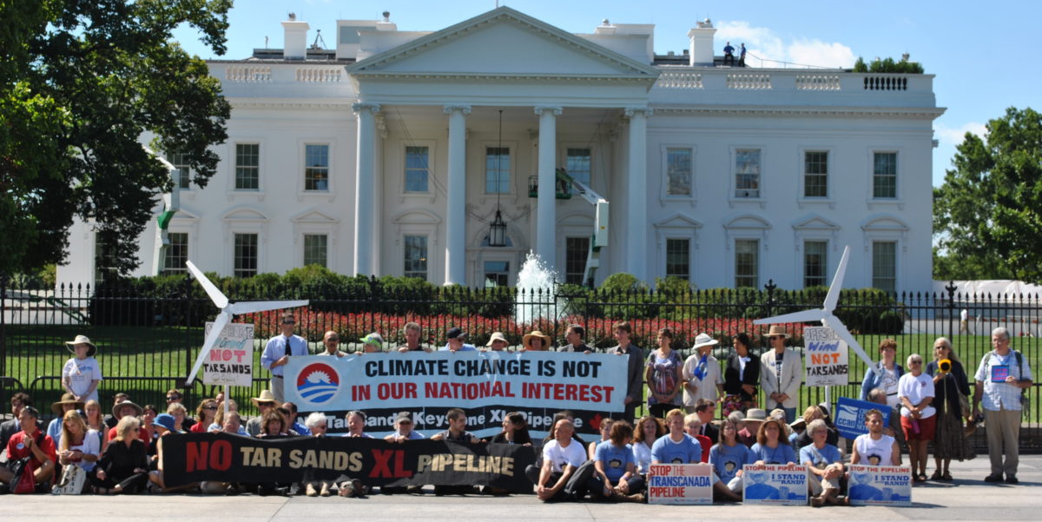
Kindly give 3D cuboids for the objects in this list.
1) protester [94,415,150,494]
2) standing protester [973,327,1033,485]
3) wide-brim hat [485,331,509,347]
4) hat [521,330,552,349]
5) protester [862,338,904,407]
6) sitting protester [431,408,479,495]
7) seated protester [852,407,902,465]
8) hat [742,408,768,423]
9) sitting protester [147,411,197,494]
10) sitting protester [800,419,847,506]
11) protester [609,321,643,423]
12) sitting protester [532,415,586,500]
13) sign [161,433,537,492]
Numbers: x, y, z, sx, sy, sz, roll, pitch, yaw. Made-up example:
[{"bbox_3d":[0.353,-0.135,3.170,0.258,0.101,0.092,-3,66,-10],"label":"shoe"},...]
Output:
[{"bbox_3d":[-4.269,2.057,19.568,0.600,0.803,0.700,1,-3,-10],"label":"protester"},{"bbox_3d":[5.689,1.690,21.528,0.700,1.800,0.420,0,-2,14],"label":"standing protester"},{"bbox_3d":[-0.294,0.966,22.500,0.295,0.170,0.320,1,-2,-3],"label":"wide-brim hat"},{"bbox_3d":[0.188,0.962,21.979,0.340,0.150,0.360,1,-23,0],"label":"hat"},{"bbox_3d":[4.346,1.765,22.037,0.500,1.655,0.350,1,-3,-5],"label":"protester"},{"bbox_3d":[-0.702,2.044,19.664,0.600,0.880,0.780,1,-2,-5],"label":"sitting protester"},{"bbox_3d":[3.750,2.032,19.250,0.620,0.951,0.750,1,-2,3],"label":"seated protester"},{"bbox_3d":[2.631,1.739,20.600,0.310,0.157,0.340,1,-2,3],"label":"hat"},{"bbox_3d":[-3.499,1.932,18.327,0.640,0.805,0.780,0,-3,11],"label":"sitting protester"},{"bbox_3d":[2.930,1.947,17.678,0.520,0.829,0.850,1,-3,-5],"label":"sitting protester"},{"bbox_3d":[1.239,1.614,21.898,0.510,1.770,0.400,0,-3,6],"label":"protester"},{"bbox_3d":[0.410,2.076,19.218,0.580,0.828,0.720,0,-3,12],"label":"sitting protester"},{"bbox_3d":[-1.823,2.136,19.400,3.986,0.637,0.150,1,-2,0],"label":"sign"}]

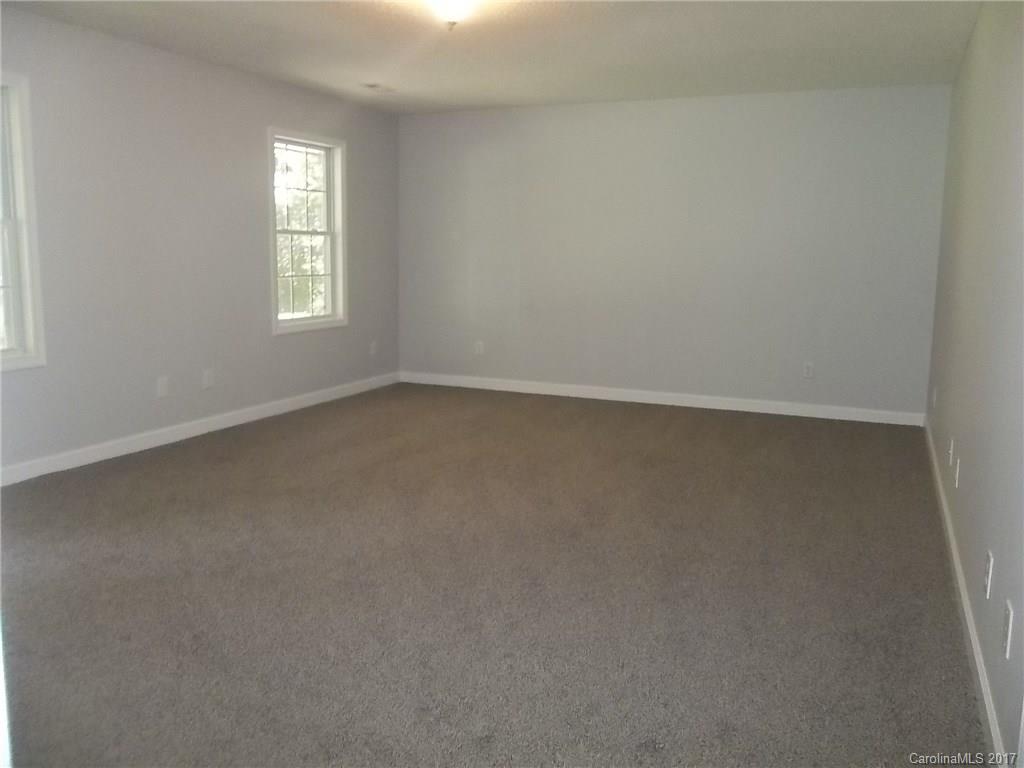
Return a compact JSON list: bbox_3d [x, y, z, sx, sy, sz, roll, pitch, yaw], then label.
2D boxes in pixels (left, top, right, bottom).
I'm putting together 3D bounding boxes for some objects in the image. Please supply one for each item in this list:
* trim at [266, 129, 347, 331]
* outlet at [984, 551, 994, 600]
[{"bbox_3d":[-1.577,-1.166,6.228,0.080,1.490,0.930,5,10,24],"label":"trim"},{"bbox_3d":[1.312,0.527,2.200,0.010,0.116,0.072,5,10,24],"label":"outlet"}]

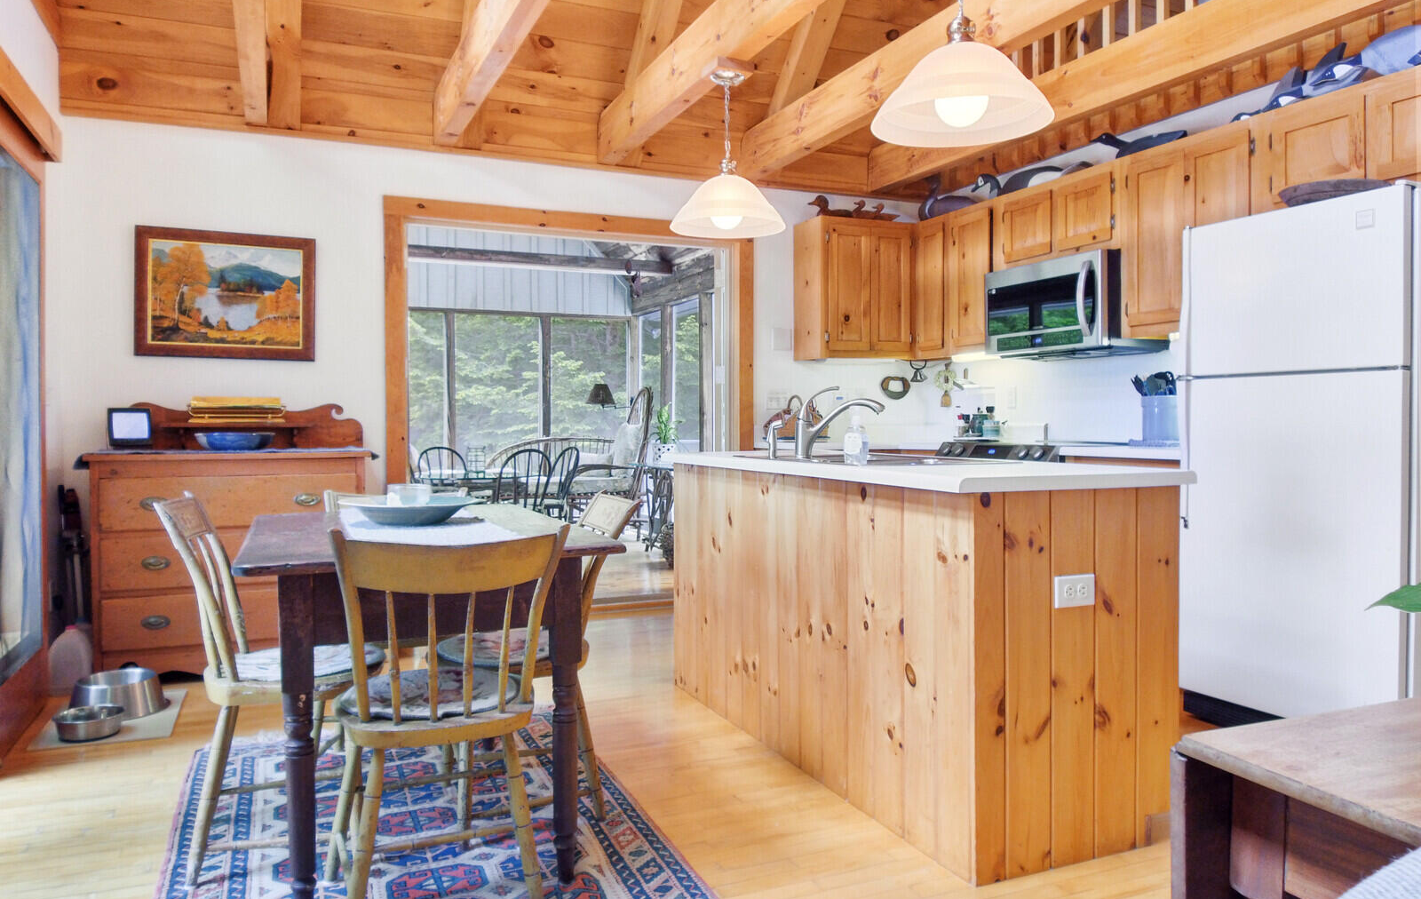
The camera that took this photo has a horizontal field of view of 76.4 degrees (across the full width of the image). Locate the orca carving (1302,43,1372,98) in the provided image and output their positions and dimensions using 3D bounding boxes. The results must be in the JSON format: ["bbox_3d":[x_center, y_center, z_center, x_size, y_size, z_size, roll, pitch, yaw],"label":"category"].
[{"bbox_3d":[2.229,-1.332,3.203,0.130,0.205,0.300,-1,1,-24],"label":"orca carving"}]

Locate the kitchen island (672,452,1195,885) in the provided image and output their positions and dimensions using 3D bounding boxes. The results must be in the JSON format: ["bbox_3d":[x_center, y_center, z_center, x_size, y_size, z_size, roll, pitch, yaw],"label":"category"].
[{"bbox_3d":[0.487,0.485,2.836,0.715,0.894,1.760,-1,1,-24],"label":"kitchen island"}]

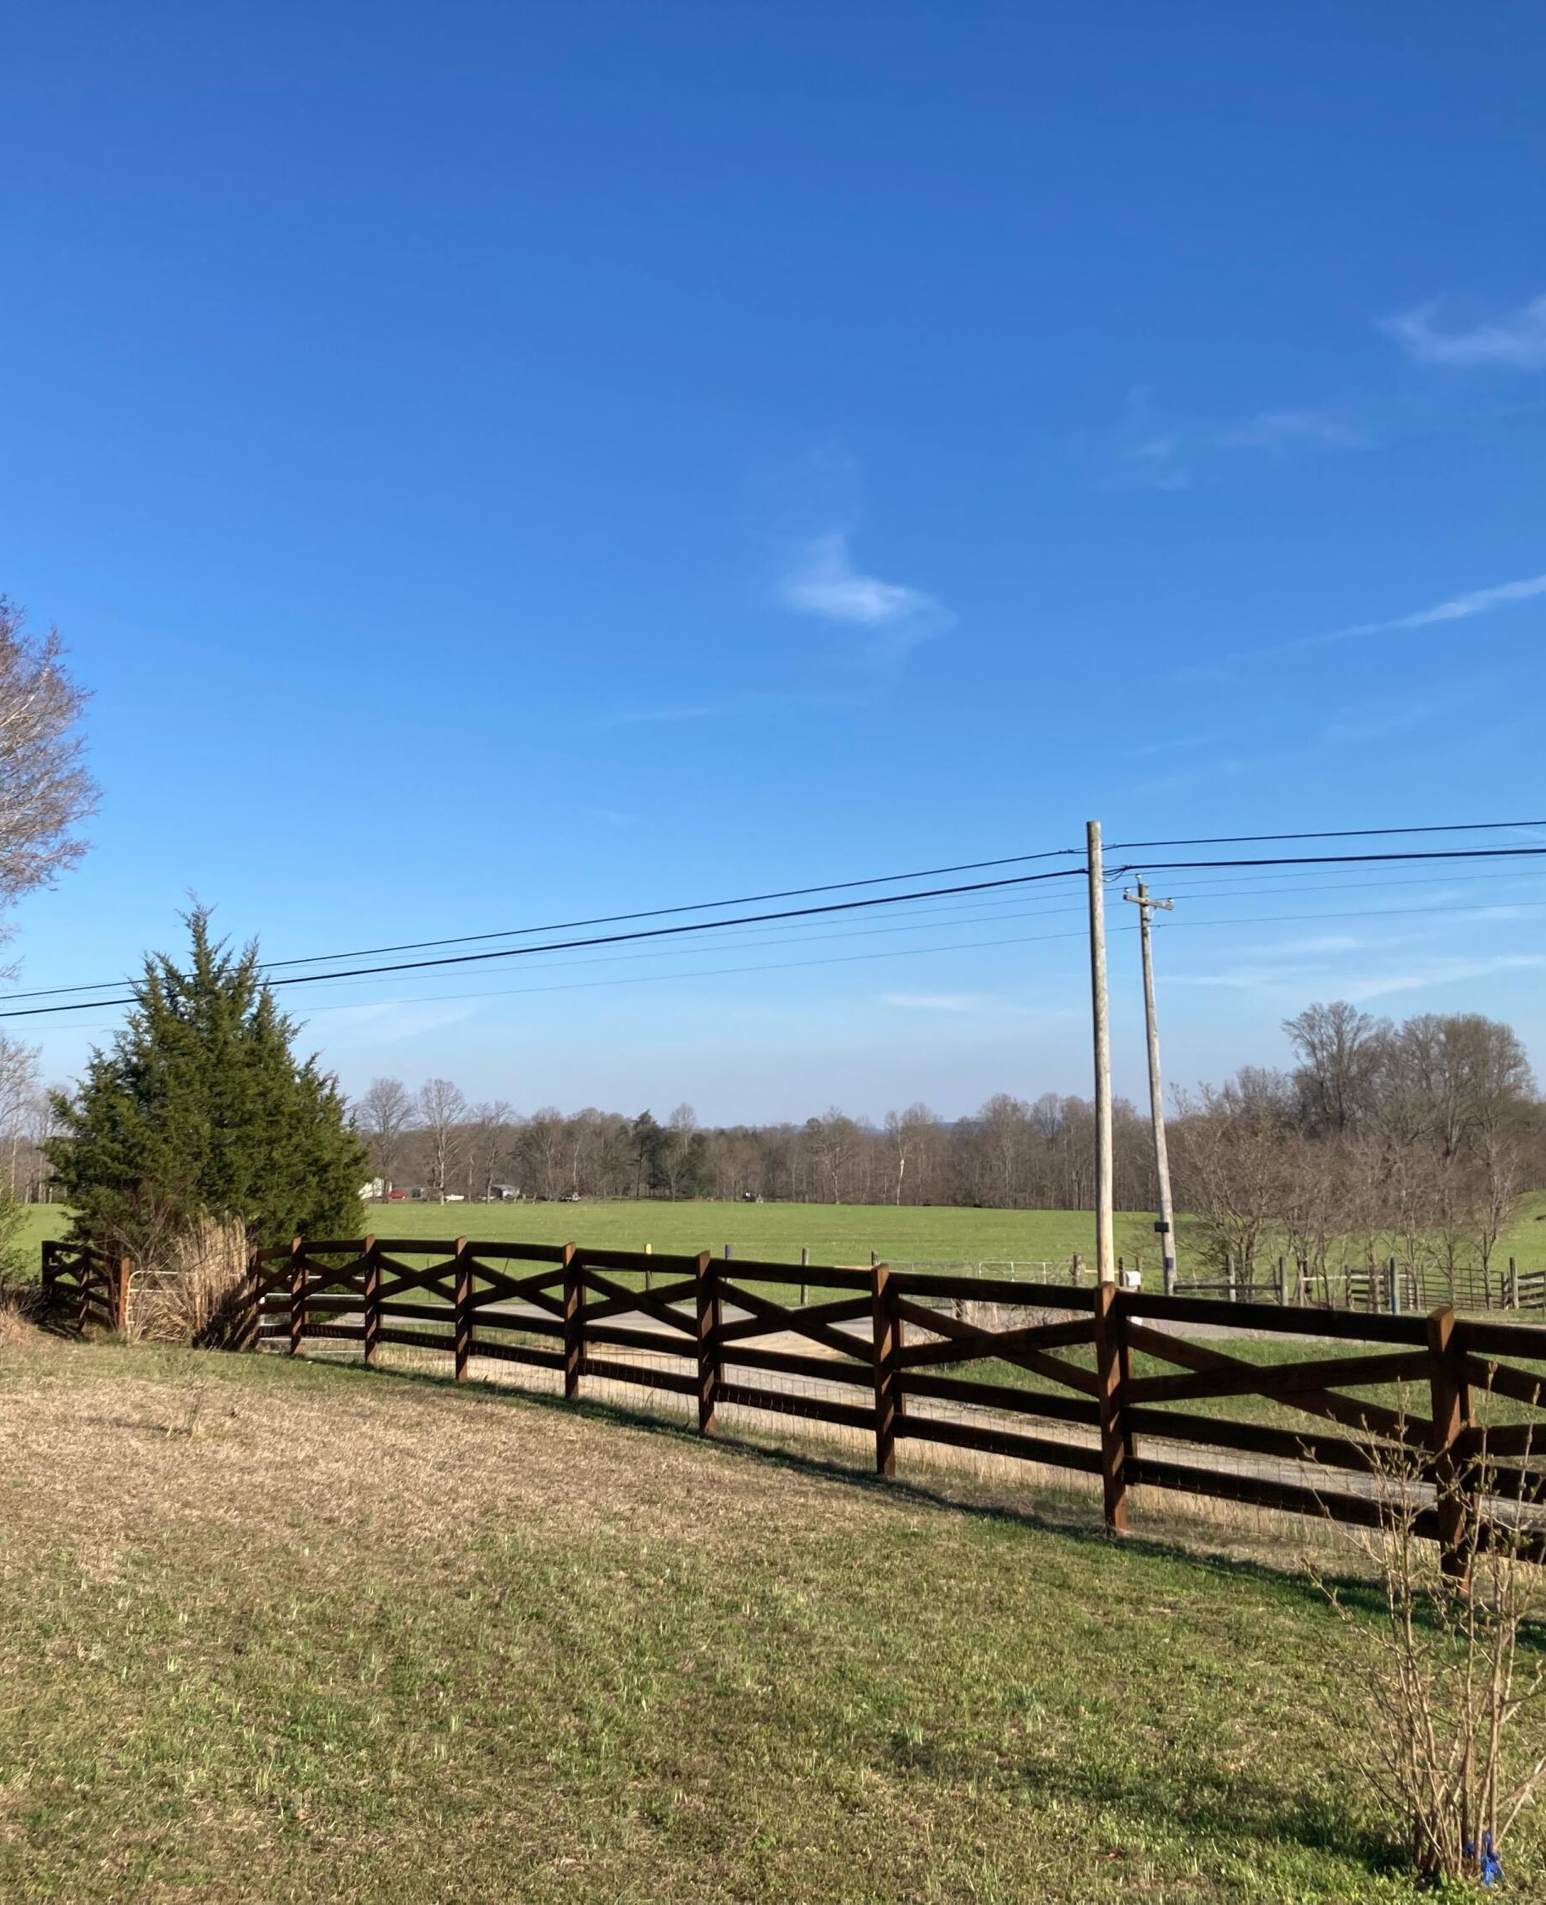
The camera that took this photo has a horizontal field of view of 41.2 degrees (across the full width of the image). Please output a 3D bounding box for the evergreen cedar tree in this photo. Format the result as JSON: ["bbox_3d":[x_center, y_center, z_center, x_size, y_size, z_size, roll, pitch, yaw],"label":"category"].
[{"bbox_3d":[-9.630,2.970,35.000,5.400,7.400,5.300,-1,-5,0],"label":"evergreen cedar tree"}]

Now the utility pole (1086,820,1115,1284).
[{"bbox_3d":[4.960,1.940,31.000,0.240,7.950,0.240,-1,-5,0],"label":"utility pole"}]

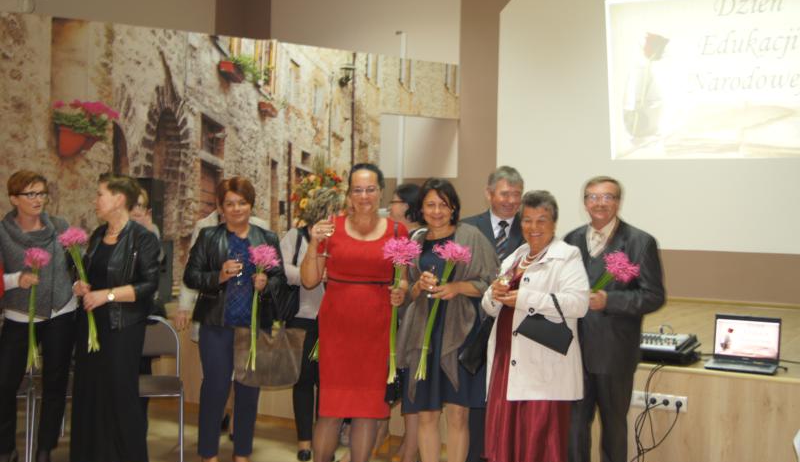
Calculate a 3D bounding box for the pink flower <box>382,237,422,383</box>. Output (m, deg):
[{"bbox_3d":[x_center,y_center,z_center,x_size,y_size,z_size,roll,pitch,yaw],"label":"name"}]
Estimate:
[{"bbox_3d":[0.012,0.382,4.160,0.185,0.700,0.180,4,1,0],"label":"pink flower"}]

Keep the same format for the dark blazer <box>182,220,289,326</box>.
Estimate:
[{"bbox_3d":[-0.929,0.257,4.890,0.580,0.600,0.350,1,2,-12],"label":"dark blazer"}]

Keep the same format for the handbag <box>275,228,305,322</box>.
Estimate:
[{"bbox_3d":[-0.682,0.267,5.200,0.240,0.550,0.140,2,2,18],"label":"handbag"}]

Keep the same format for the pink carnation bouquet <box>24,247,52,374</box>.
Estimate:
[{"bbox_3d":[-1.948,0.422,4.660,0.150,0.670,0.150,2,3,-9],"label":"pink carnation bouquet"}]

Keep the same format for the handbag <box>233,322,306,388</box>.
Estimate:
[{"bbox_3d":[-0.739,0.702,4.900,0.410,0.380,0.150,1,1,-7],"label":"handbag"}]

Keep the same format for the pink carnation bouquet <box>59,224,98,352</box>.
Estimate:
[{"bbox_3d":[-1.690,0.309,4.580,0.165,0.660,0.160,-10,3,-6],"label":"pink carnation bouquet"}]

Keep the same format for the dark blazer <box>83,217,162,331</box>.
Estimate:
[{"bbox_3d":[-1.554,0.243,4.830,0.420,0.600,0.290,2,1,25],"label":"dark blazer"}]

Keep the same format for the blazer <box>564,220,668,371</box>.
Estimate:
[{"bbox_3d":[1.134,0.353,4.600,0.530,0.800,0.310,2,1,22],"label":"blazer"}]

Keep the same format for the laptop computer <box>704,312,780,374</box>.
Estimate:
[{"bbox_3d":[1.979,0.654,4.993,0.375,0.276,0.300,2,1,28],"label":"laptop computer"}]

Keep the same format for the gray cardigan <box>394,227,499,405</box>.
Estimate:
[{"bbox_3d":[0.250,0.424,4.560,0.530,0.900,0.360,1,2,6],"label":"gray cardigan"}]

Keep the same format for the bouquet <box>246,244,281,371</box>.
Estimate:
[{"bbox_3d":[-0.752,0.415,4.700,0.170,0.690,0.165,5,3,-11],"label":"bouquet"}]

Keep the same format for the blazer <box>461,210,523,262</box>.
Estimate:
[{"bbox_3d":[0.566,0.257,4.780,0.540,0.760,0.320,1,2,5],"label":"blazer"}]

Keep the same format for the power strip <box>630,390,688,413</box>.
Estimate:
[{"bbox_3d":[1.454,0.971,4.927,0.350,0.086,0.045,2,1,28],"label":"power strip"}]

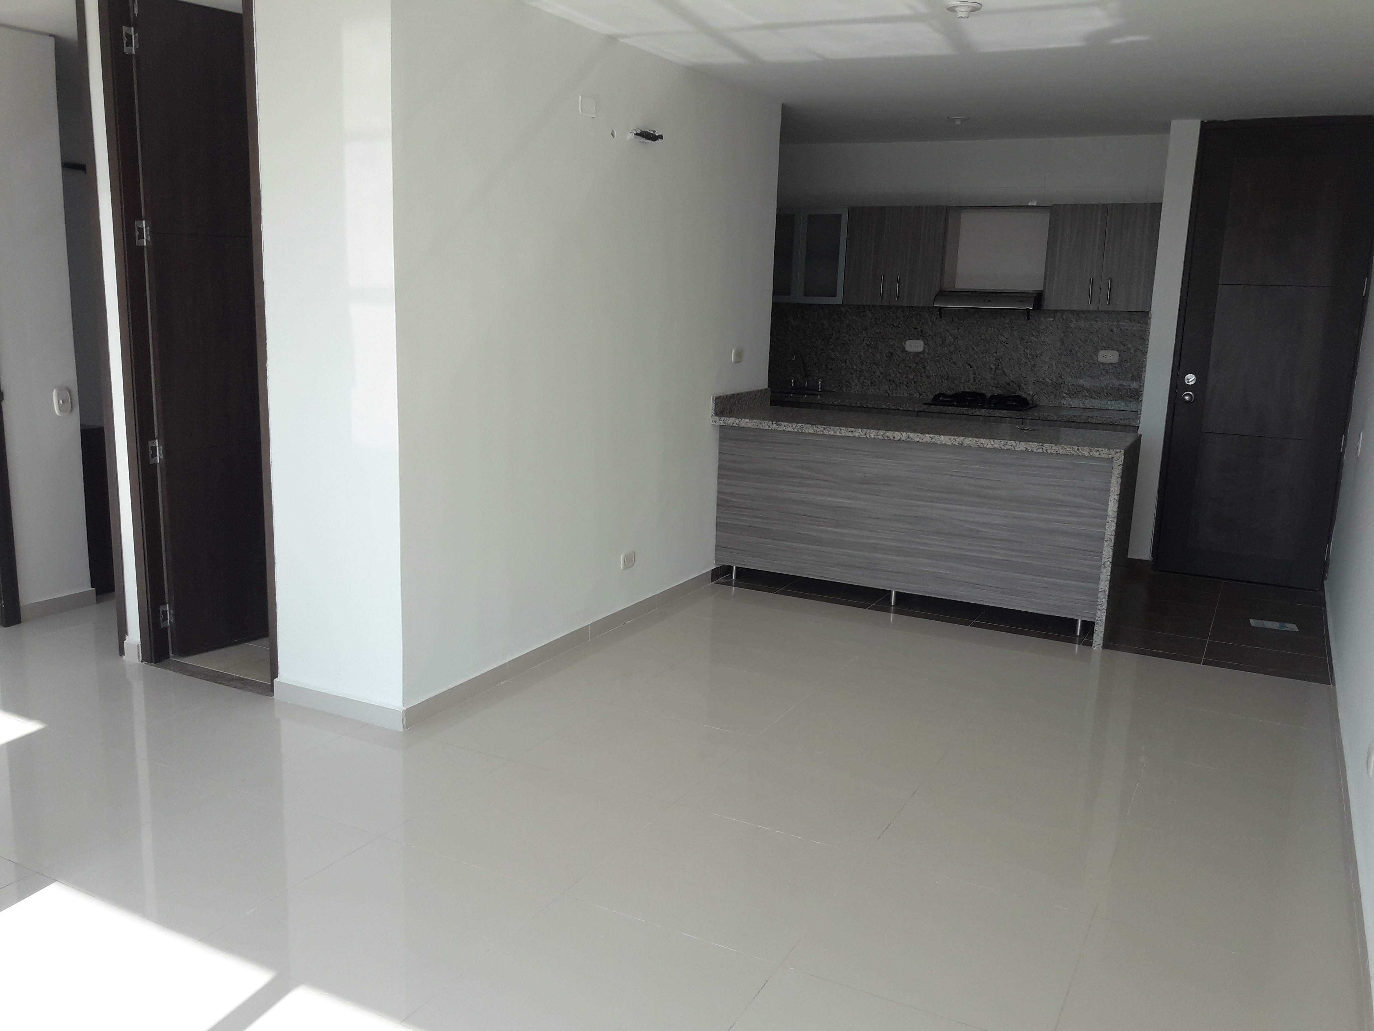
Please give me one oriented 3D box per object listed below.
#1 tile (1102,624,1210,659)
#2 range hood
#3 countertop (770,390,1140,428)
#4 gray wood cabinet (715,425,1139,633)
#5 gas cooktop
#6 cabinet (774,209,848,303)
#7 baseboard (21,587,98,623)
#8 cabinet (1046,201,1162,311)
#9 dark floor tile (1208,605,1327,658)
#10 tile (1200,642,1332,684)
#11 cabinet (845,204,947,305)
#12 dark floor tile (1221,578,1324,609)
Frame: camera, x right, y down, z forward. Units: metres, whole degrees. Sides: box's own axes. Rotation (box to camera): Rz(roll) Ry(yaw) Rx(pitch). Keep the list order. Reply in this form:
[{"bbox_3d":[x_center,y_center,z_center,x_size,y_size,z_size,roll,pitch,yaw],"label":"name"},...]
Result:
[{"bbox_3d":[2.133,0.579,5.170,0.506,0.011,0.328,8,13,27],"label":"tile"},{"bbox_3d":[1.939,-1.362,7.016,0.609,0.106,0.530,8,13,27],"label":"range hood"},{"bbox_3d":[1.541,-0.714,7.095,2.528,0.045,0.586,8,13,27],"label":"countertop"},{"bbox_3d":[1.168,-0.004,5.652,1.950,0.823,0.606,8,13,27],"label":"gray wood cabinet"},{"bbox_3d":[1.906,-0.745,7.183,0.615,0.068,0.439,8,13,27],"label":"gas cooktop"},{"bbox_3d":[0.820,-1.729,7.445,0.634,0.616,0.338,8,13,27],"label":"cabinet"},{"bbox_3d":[-2.846,0.405,5.025,0.013,0.075,0.367,8,13,27],"label":"baseboard"},{"bbox_3d":[2.480,-1.518,6.583,0.583,0.604,0.338,8,13,27],"label":"cabinet"},{"bbox_3d":[2.805,0.560,5.373,0.490,0.011,0.664,8,13,27],"label":"dark floor tile"},{"bbox_3d":[2.532,0.643,4.860,0.488,0.012,0.405,8,13,27],"label":"tile"},{"bbox_3d":[1.375,-1.657,7.157,0.621,0.612,0.338,8,13,27],"label":"cabinet"},{"bbox_3d":[3.161,0.428,6.015,0.480,0.012,0.364,8,13,27],"label":"dark floor tile"}]

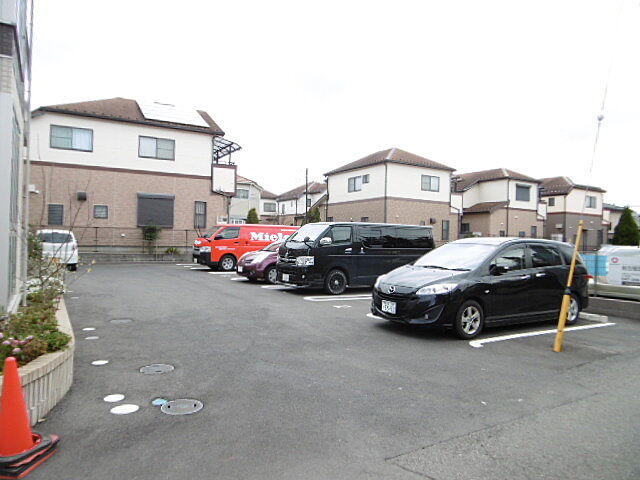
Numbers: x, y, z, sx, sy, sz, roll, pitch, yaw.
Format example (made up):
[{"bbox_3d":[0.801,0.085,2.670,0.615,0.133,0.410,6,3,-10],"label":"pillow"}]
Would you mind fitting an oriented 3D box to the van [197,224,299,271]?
[{"bbox_3d":[-3.157,0.335,20.024,4.695,1.980,1.695,1,0,-31],"label":"van"}]

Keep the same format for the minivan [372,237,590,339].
[{"bbox_3d":[3.132,0.757,8.373,4.585,1.615,1.750,1,0,-30],"label":"minivan"}]

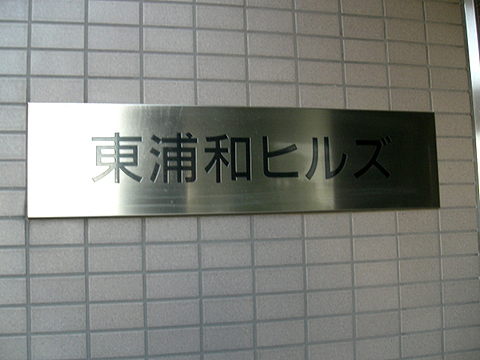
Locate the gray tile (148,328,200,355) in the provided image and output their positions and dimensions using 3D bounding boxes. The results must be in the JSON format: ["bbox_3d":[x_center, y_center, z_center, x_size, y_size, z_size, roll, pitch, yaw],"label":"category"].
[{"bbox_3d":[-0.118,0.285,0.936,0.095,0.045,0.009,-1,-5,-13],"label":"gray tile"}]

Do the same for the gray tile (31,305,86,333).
[{"bbox_3d":[-0.311,0.236,0.899,0.095,0.045,0.008,0,-5,-13],"label":"gray tile"}]

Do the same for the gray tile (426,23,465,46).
[{"bbox_3d":[0.436,-0.309,1.122,0.095,0.045,0.009,-1,-5,-13],"label":"gray tile"}]

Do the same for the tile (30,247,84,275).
[{"bbox_3d":[-0.315,0.138,0.904,0.095,0.045,0.009,-1,-5,-13],"label":"tile"}]

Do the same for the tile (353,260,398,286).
[{"bbox_3d":[0.266,0.184,1.040,0.095,0.045,0.009,-1,-5,-13],"label":"tile"}]

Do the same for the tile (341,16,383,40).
[{"bbox_3d":[0.253,-0.312,1.078,0.095,0.045,0.008,0,-5,-13],"label":"tile"}]

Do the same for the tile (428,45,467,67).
[{"bbox_3d":[0.439,-0.261,1.119,0.095,0.045,0.009,-1,-5,-13],"label":"tile"}]

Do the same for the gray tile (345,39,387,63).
[{"bbox_3d":[0.252,-0.261,1.072,0.095,0.045,0.009,-1,-5,-13],"label":"gray tile"}]

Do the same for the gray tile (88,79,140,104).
[{"bbox_3d":[-0.228,-0.160,0.953,0.095,0.045,0.008,0,-5,-13],"label":"gray tile"}]

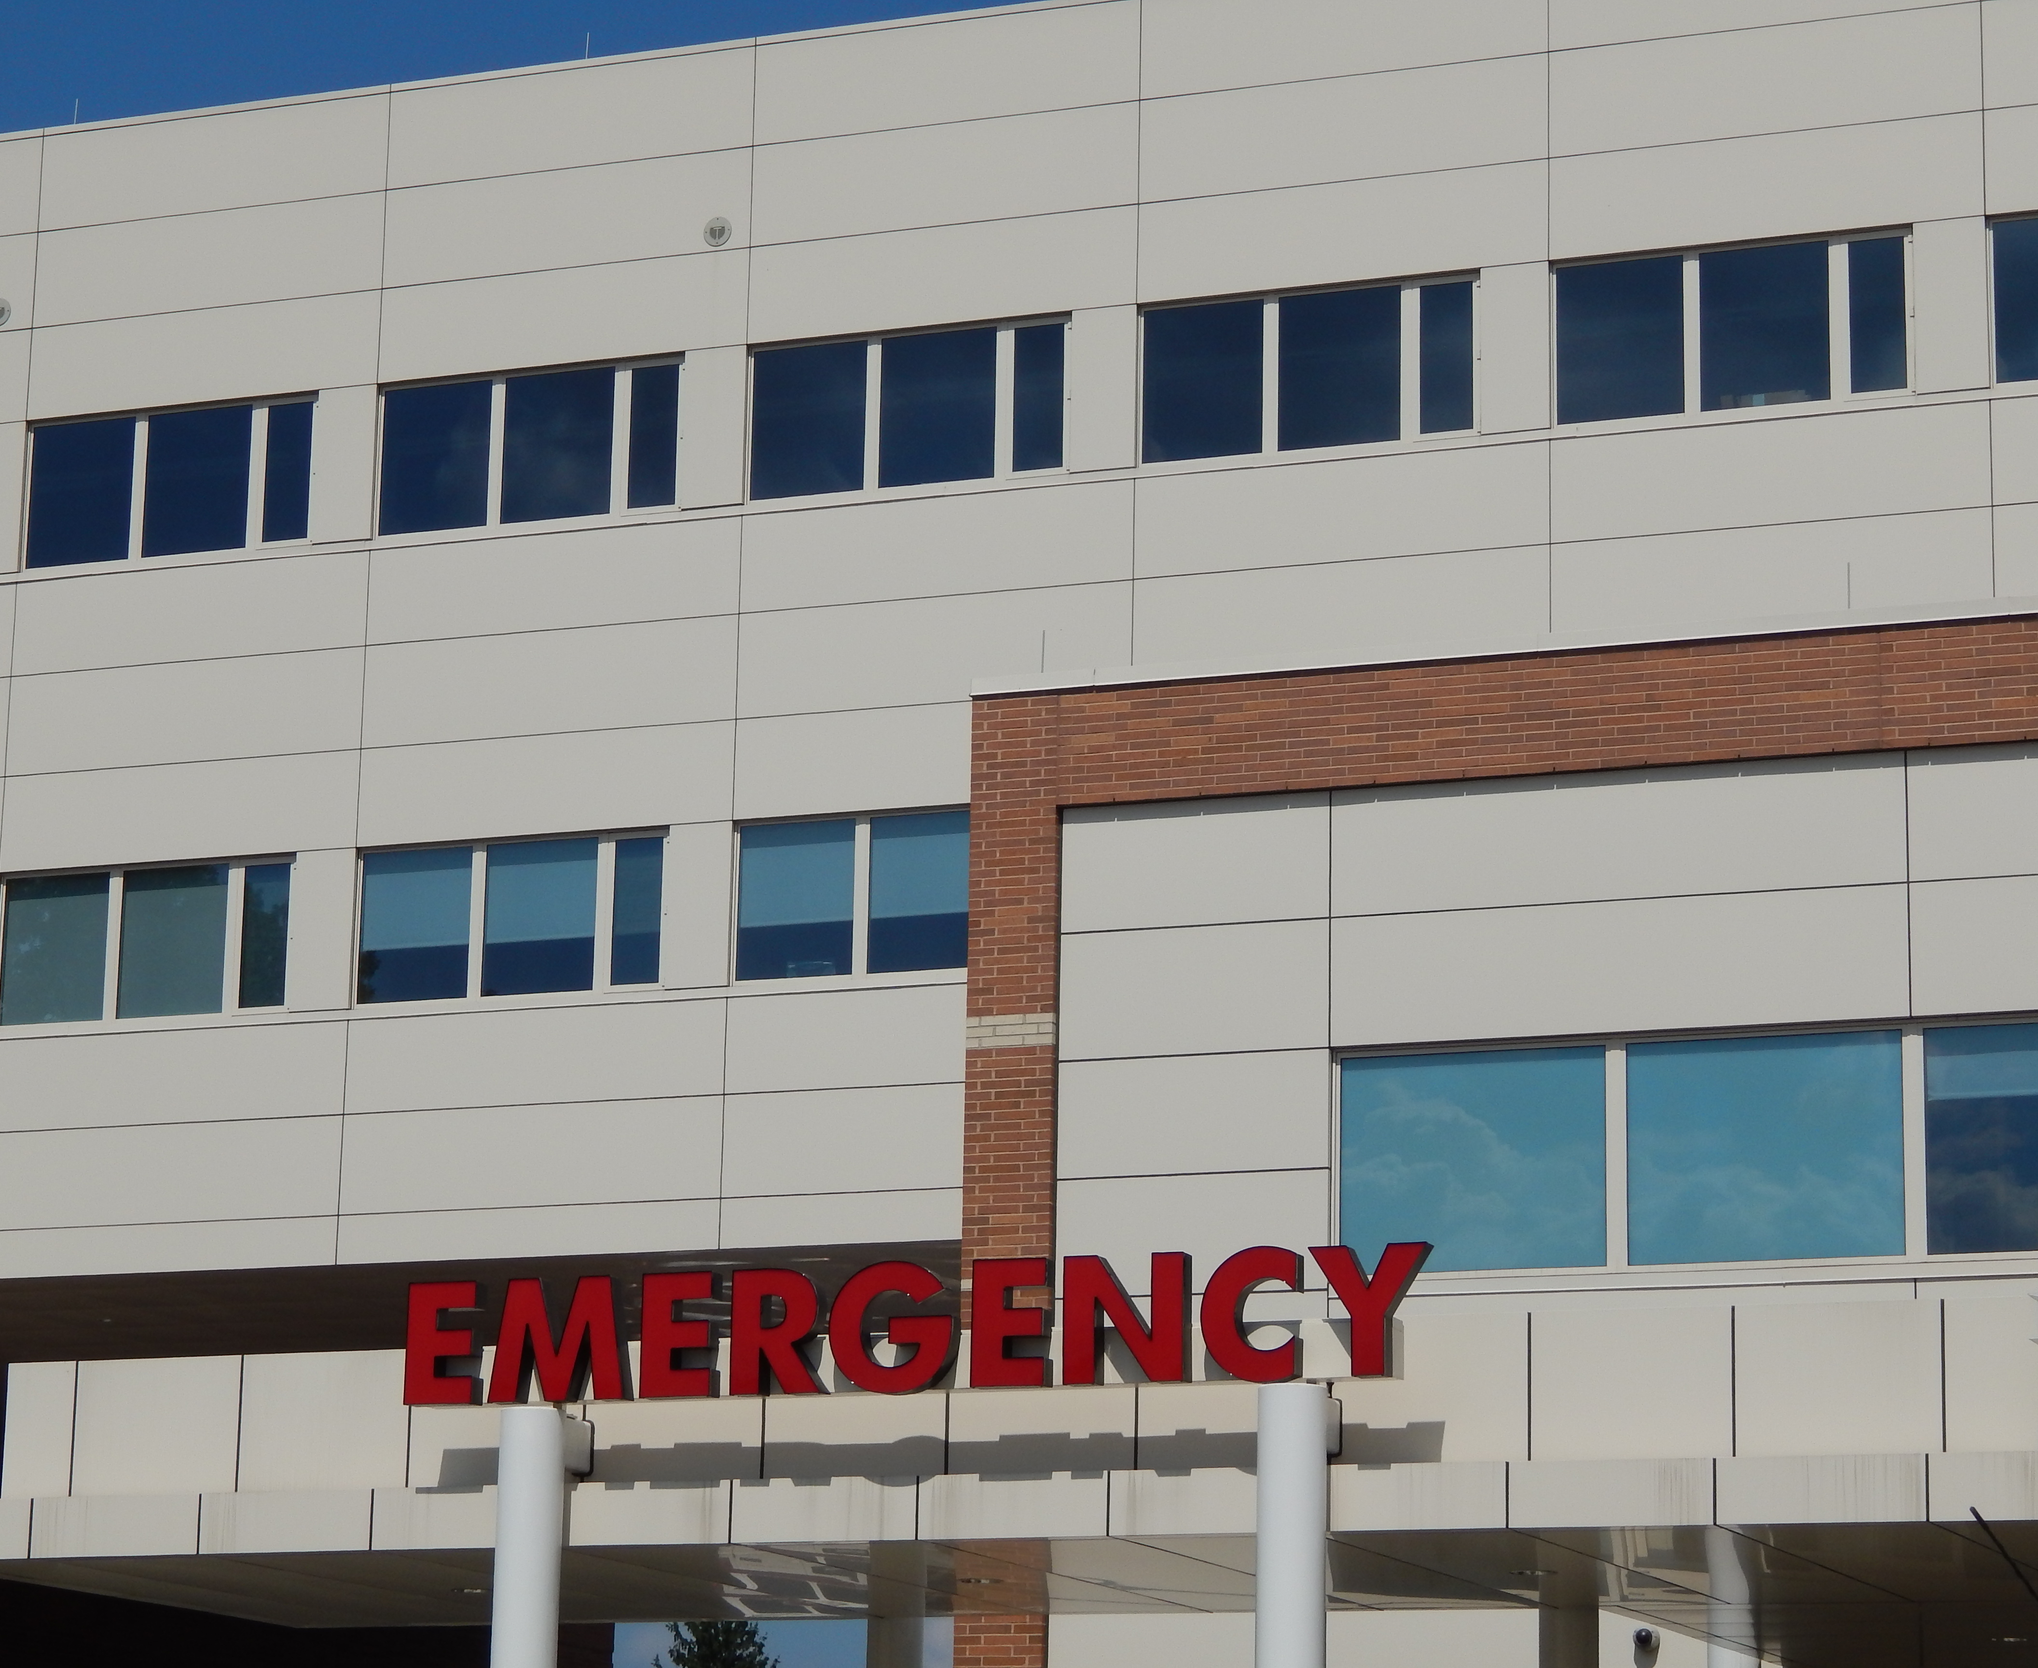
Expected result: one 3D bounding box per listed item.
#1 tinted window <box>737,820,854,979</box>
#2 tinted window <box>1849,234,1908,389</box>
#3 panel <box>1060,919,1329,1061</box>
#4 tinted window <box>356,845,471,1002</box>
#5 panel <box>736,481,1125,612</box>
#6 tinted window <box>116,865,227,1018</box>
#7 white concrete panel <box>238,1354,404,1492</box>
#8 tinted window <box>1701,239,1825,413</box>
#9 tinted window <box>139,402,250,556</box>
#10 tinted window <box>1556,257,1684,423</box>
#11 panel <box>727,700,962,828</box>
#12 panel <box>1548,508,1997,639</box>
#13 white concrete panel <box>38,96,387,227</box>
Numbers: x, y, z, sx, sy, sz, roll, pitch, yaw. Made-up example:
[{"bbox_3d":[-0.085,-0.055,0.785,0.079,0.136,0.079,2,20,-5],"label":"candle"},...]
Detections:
[{"bbox_3d":[-2.002,0.603,49.738,1.101,1.388,0.080,-4,-14,21],"label":"tinted window"},{"bbox_3d":[7.337,-4.418,47.179,0.503,1.347,0.080,-4,-14,21],"label":"tinted window"},{"bbox_3d":[1.178,1.045,36.429,1.886,0.868,0.100,-4,-14,21],"label":"panel"},{"bbox_3d":[-5.522,0.859,50.760,1.118,1.406,0.100,-4,-14,21],"label":"tinted window"},{"bbox_3d":[-0.755,-2.579,49.934,3.790,0.911,0.100,-4,-14,21],"label":"panel"},{"bbox_3d":[-7.956,1.023,52.025,1.109,1.421,0.080,-4,-14,21],"label":"tinted window"},{"bbox_3d":[-4.126,3.545,33.041,1.147,0.870,0.100,-4,-14,21],"label":"white concrete panel"},{"bbox_3d":[6.368,-4.334,47.203,1.103,1.395,0.100,-4,-14,21],"label":"tinted window"},{"bbox_3d":[-7.779,-3.335,52.367,1.122,1.392,0.060,-4,-14,21],"label":"tinted window"},{"bbox_3d":[5.209,-4.242,47.672,1.126,1.410,0.100,-4,-14,21],"label":"tinted window"},{"bbox_3d":[-0.767,-0.686,49.145,3.800,0.927,0.100,-4,-14,21],"label":"panel"},{"bbox_3d":[6.349,-2.114,46.634,3.800,0.975,0.100,-4,-14,21],"label":"panel"},{"bbox_3d":[-7.550,-6.289,51.939,3.698,0.941,0.100,-4,-14,21],"label":"white concrete panel"}]

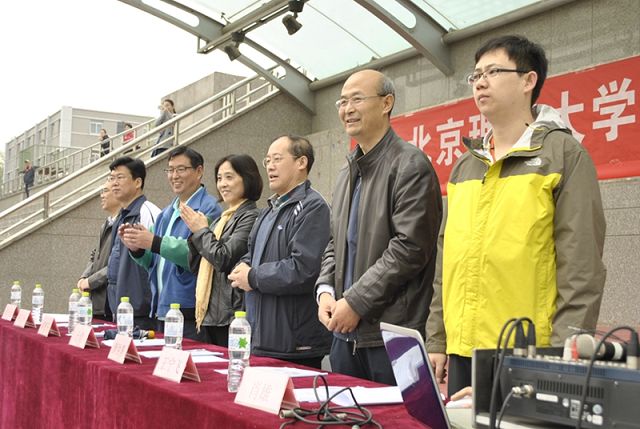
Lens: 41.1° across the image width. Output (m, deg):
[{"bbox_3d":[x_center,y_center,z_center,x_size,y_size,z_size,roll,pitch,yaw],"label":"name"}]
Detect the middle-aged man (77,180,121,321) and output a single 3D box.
[{"bbox_3d":[-1.335,0.596,5.374,0.380,1.650,0.500,3,-4,-33],"label":"middle-aged man"}]

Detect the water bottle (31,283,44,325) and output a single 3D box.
[{"bbox_3d":[-1.573,0.502,4.758,0.064,0.225,0.064,3,-4,-32],"label":"water bottle"}]

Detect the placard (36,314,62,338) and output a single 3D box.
[{"bbox_3d":[-1.304,0.541,4.146,0.080,0.090,0.200,3,-4,-32],"label":"placard"}]

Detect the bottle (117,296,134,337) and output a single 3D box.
[{"bbox_3d":[-0.733,0.423,3.200,0.064,0.222,0.064,3,-4,-31],"label":"bottle"}]

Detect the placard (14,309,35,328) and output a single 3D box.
[{"bbox_3d":[-1.582,0.563,4.635,0.080,0.090,0.200,3,-4,-32],"label":"placard"}]

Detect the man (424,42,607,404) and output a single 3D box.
[{"bbox_3d":[0.595,0.350,2.585,0.330,1.780,0.540,3,-4,-40],"label":"man"}]

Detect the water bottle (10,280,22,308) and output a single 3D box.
[{"bbox_3d":[-1.766,0.500,4.960,0.064,0.222,0.064,3,-4,-31],"label":"water bottle"}]

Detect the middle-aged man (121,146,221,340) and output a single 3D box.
[{"bbox_3d":[-0.745,0.500,4.220,0.460,1.680,0.520,4,-4,-32],"label":"middle-aged man"}]

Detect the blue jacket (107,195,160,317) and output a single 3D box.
[{"bbox_3d":[-1.105,0.243,5.060,0.340,0.710,0.520,3,-4,-31],"label":"blue jacket"}]

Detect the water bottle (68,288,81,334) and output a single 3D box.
[{"bbox_3d":[-1.198,0.478,4.199,0.064,0.225,0.064,3,-4,-32],"label":"water bottle"}]

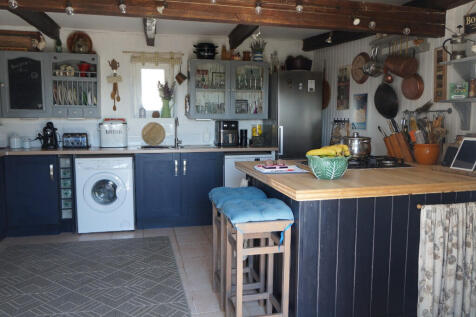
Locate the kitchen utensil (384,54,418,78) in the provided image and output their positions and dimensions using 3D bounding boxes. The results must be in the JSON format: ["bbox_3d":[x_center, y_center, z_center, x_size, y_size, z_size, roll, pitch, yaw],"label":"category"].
[{"bbox_3d":[1.437,-0.809,3.138,0.210,0.210,0.270,-2,6,-15],"label":"kitchen utensil"}]

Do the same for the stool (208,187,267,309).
[{"bbox_3d":[0.012,0.633,2.542,0.355,0.745,0.355,-1,7,-13],"label":"stool"}]

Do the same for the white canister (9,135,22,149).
[{"bbox_3d":[-2.570,-0.189,4.127,0.130,0.155,0.130,-1,6,-12],"label":"white canister"}]

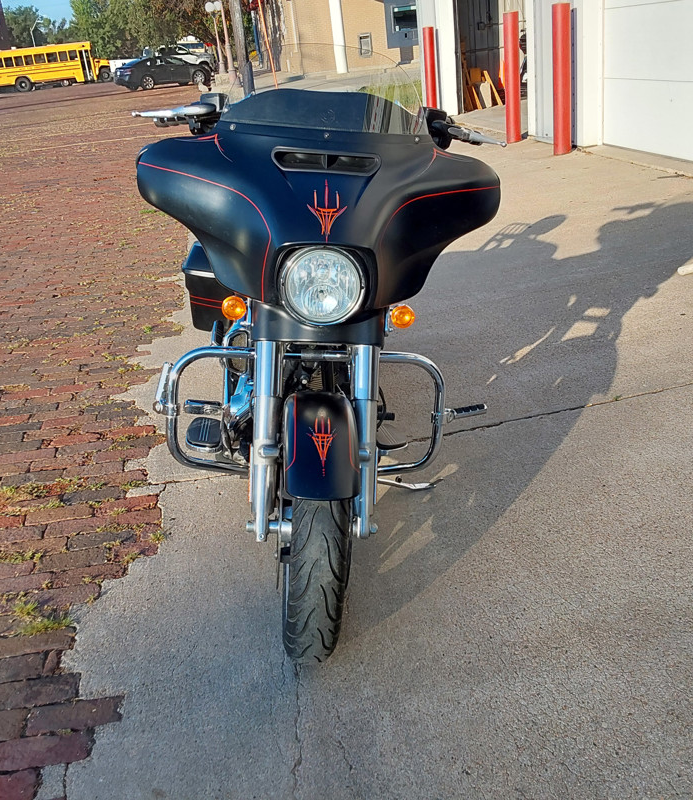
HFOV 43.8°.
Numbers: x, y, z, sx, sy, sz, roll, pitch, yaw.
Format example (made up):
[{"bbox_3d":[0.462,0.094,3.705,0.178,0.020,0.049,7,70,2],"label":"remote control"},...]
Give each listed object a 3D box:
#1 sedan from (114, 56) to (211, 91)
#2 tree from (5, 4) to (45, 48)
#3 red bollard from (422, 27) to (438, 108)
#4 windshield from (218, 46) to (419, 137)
[{"bbox_3d":[-9.113,-16.307,42.941,4.870,1.470,1.830,-21,26,-35],"label":"sedan"},{"bbox_3d":[-39.382,-43.285,106.908,6.500,10.000,6.500,-7,22,0],"label":"tree"},{"bbox_3d":[1.279,-4.949,13.140,0.170,1.360,0.170,-9,23,-7],"label":"red bollard"},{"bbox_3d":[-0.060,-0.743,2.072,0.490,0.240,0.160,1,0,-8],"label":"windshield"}]

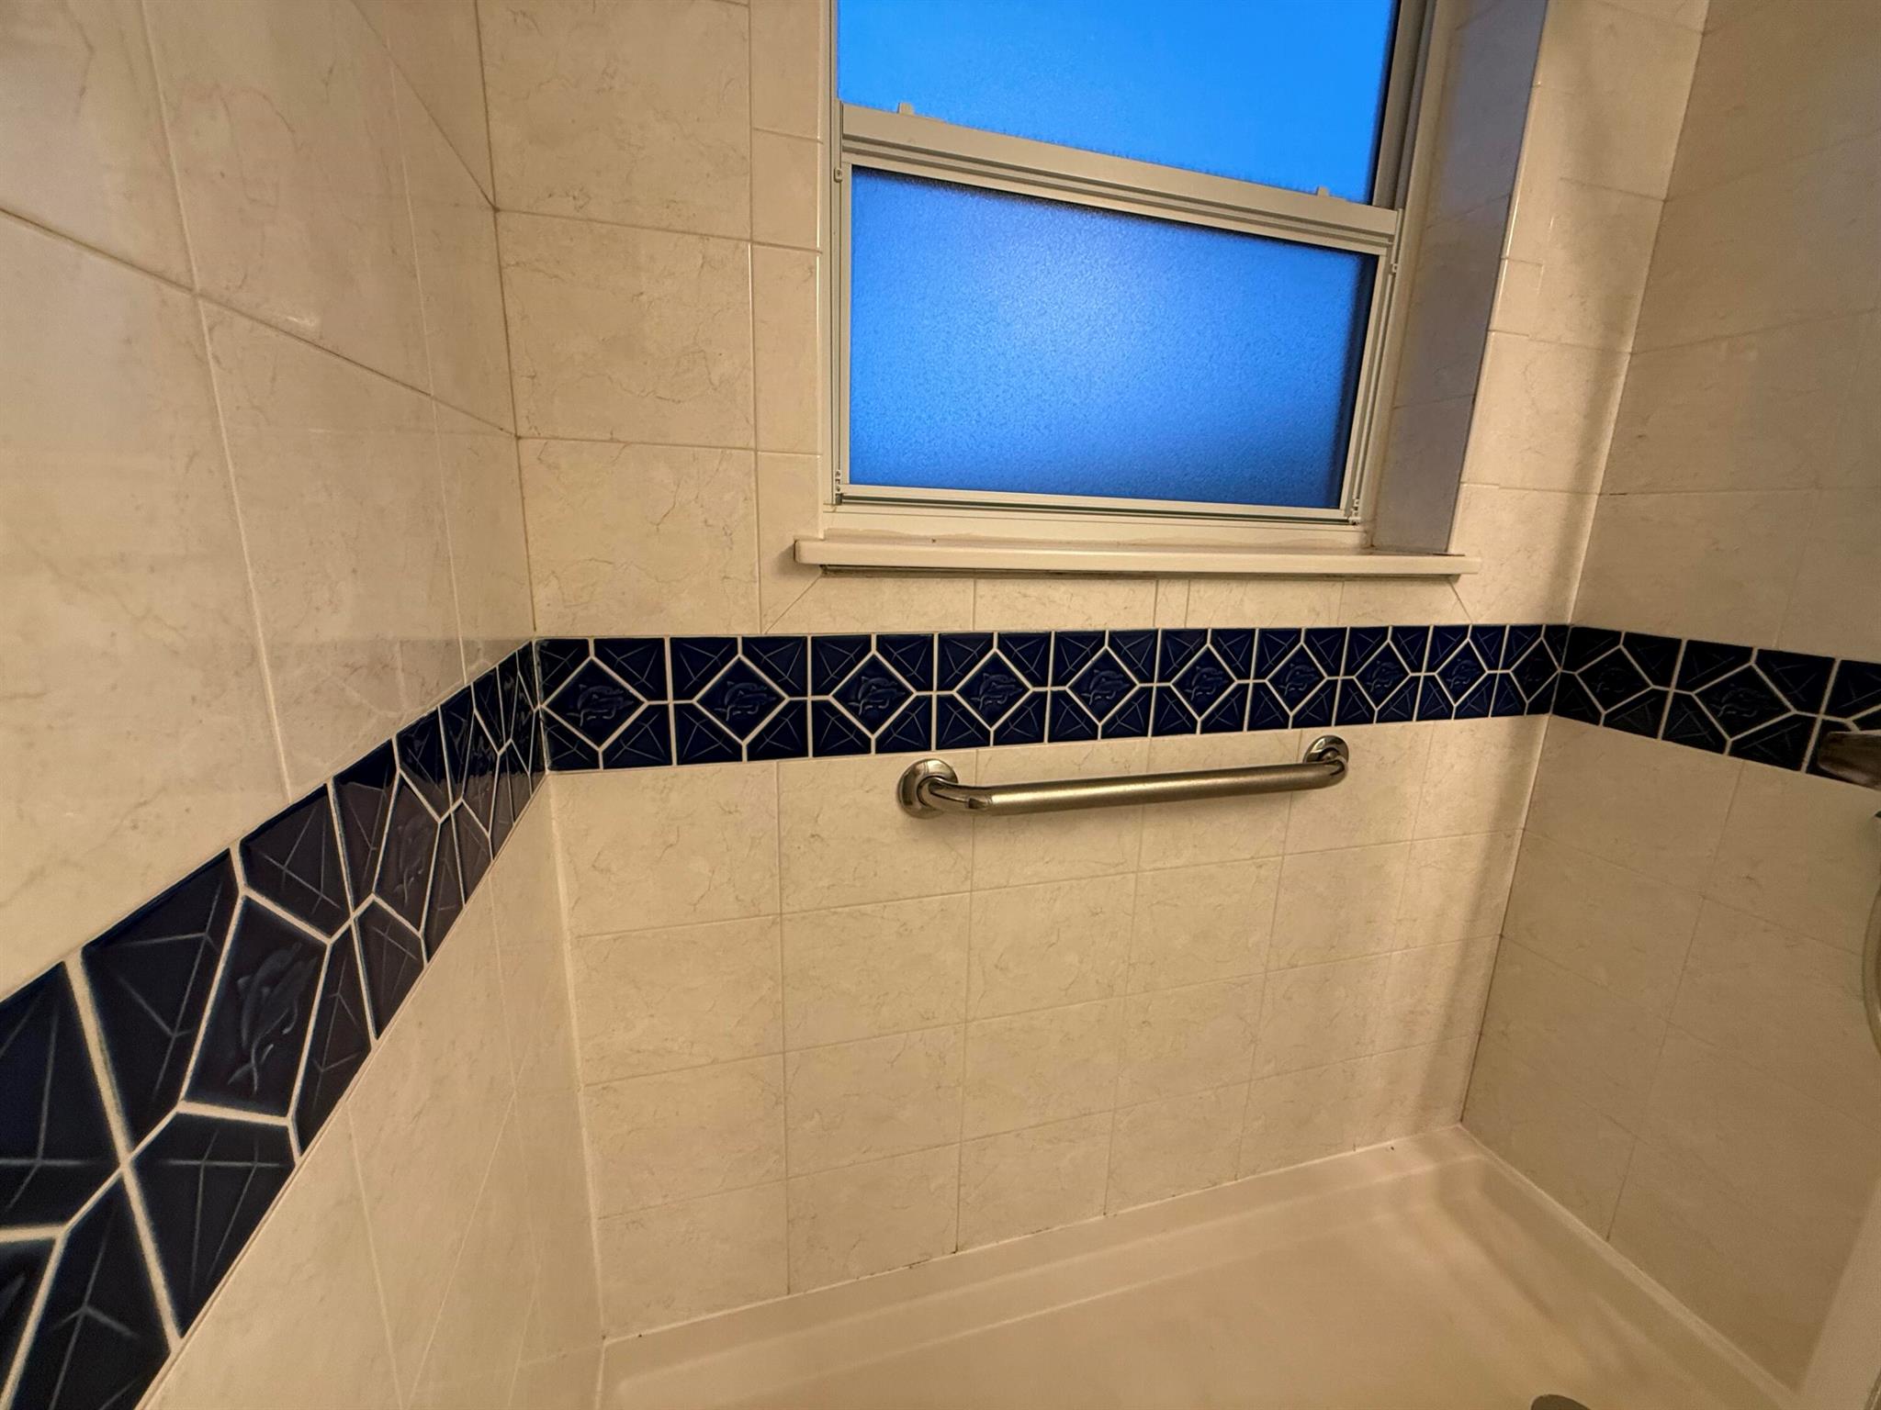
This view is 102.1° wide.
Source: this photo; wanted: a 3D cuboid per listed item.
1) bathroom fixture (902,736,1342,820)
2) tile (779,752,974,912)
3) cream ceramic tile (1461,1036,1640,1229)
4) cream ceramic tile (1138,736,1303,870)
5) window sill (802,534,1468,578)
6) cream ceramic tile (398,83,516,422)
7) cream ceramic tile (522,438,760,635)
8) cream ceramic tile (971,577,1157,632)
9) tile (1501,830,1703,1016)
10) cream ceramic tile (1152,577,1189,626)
[{"bbox_3d":[0.292,0.104,1.011,0.696,0.078,0.077,-2,14,-16],"label":"bathroom fixture"},{"bbox_3d":[-0.077,0.158,0.966,0.249,0.199,0.010,-2,14,-16],"label":"tile"},{"bbox_3d":[1.036,0.735,1.313,0.010,0.198,0.251,-2,14,-16],"label":"cream ceramic tile"},{"bbox_3d":[0.408,0.139,1.117,0.251,0.200,0.010,-2,14,-16],"label":"cream ceramic tile"},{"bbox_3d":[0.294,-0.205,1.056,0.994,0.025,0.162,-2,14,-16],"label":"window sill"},{"bbox_3d":[-0.383,-0.333,0.609,0.009,0.196,0.241,-2,14,-16],"label":"cream ceramic tile"},{"bbox_3d":[-0.311,-0.173,0.812,0.228,0.197,0.010,-2,14,-16],"label":"cream ceramic tile"},{"bbox_3d":[0.161,-0.129,0.967,0.249,0.067,0.010,-2,14,-16],"label":"cream ceramic tile"},{"bbox_3d":[1.031,0.336,1.200,0.009,0.197,0.247,-2,14,-16],"label":"tile"},{"bbox_3d":[0.302,-0.134,1.001,0.046,0.065,0.009,-2,14,-16],"label":"cream ceramic tile"}]

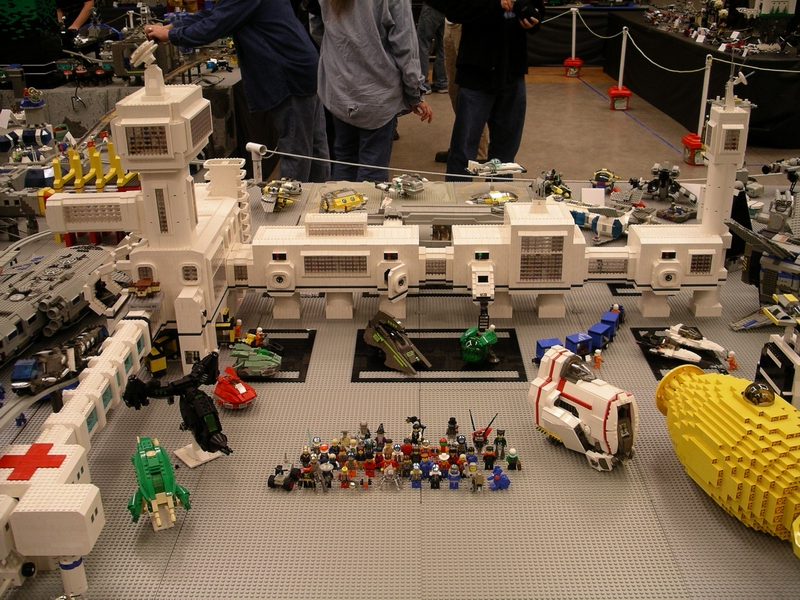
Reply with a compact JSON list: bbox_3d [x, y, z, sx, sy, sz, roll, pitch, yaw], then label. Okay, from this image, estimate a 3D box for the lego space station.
[{"bbox_3d":[-0.018,-0.266,1.940,1.664,0.688,0.552,0,23,1],"label":"lego space station"}]

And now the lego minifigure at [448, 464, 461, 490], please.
[{"bbox_3d":[0.093,0.300,1.456,0.025,0.043,0.018,0,24,1],"label":"lego minifigure"}]

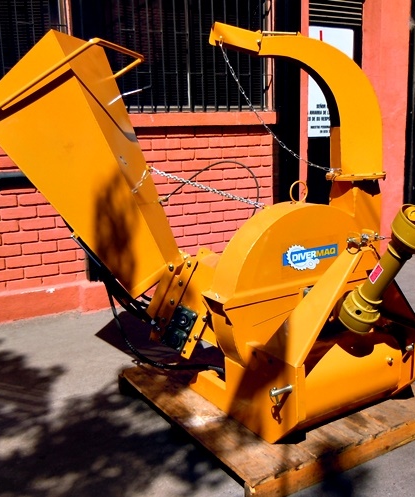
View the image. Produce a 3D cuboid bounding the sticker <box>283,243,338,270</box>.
[{"bbox_3d":[0.497,0.038,2.743,0.348,0.131,0.010,-9,14,-31],"label":"sticker"}]

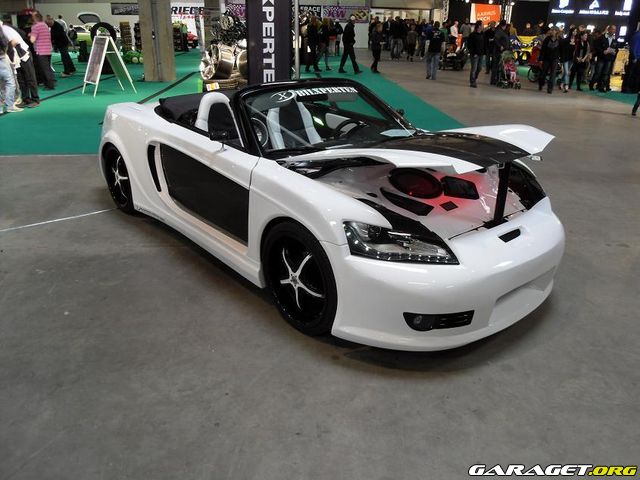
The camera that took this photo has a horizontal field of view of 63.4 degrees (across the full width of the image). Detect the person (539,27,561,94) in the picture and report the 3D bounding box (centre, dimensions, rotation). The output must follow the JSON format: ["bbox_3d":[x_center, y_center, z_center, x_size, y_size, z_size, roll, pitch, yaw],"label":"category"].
[{"bbox_3d":[6.398,-5.029,14.414,0.550,1.750,0.500,8,24,13],"label":"person"}]

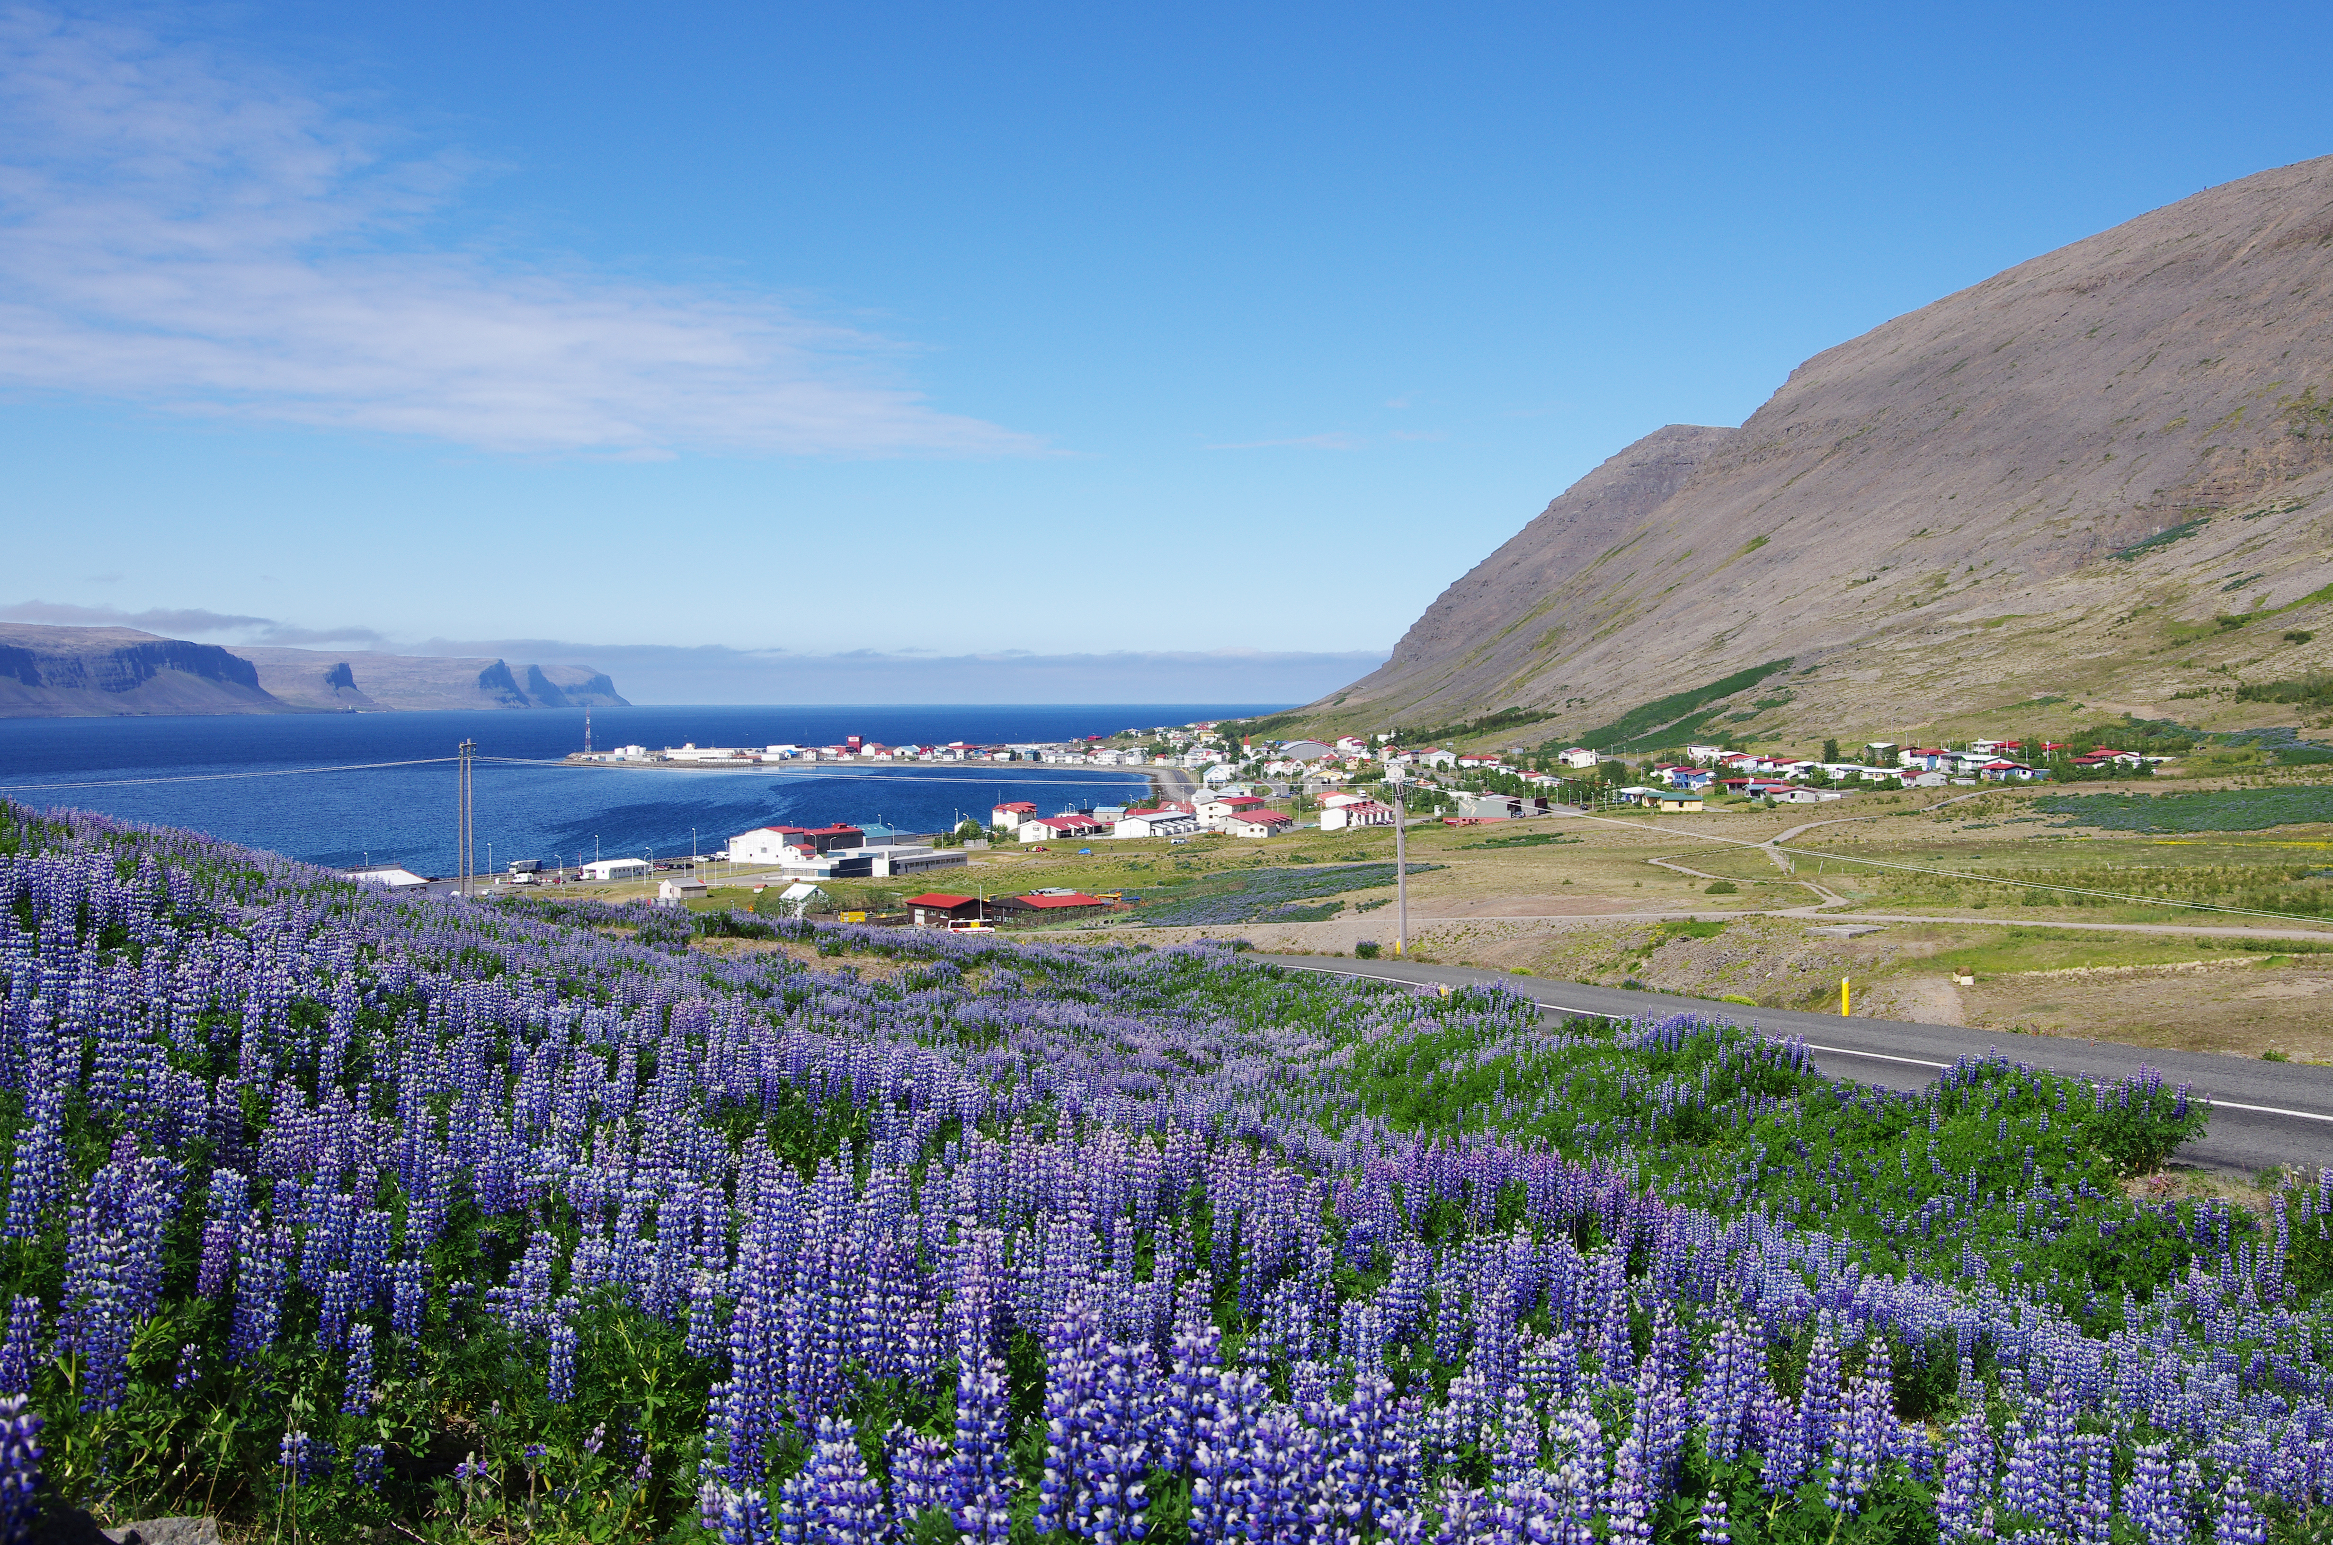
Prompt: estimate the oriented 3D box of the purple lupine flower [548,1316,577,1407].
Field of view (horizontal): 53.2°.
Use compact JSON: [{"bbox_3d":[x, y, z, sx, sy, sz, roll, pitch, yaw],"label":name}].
[{"bbox_3d":[-1.064,1.035,4.100,0.053,0.158,0.053,0,2,0],"label":"purple lupine flower"}]

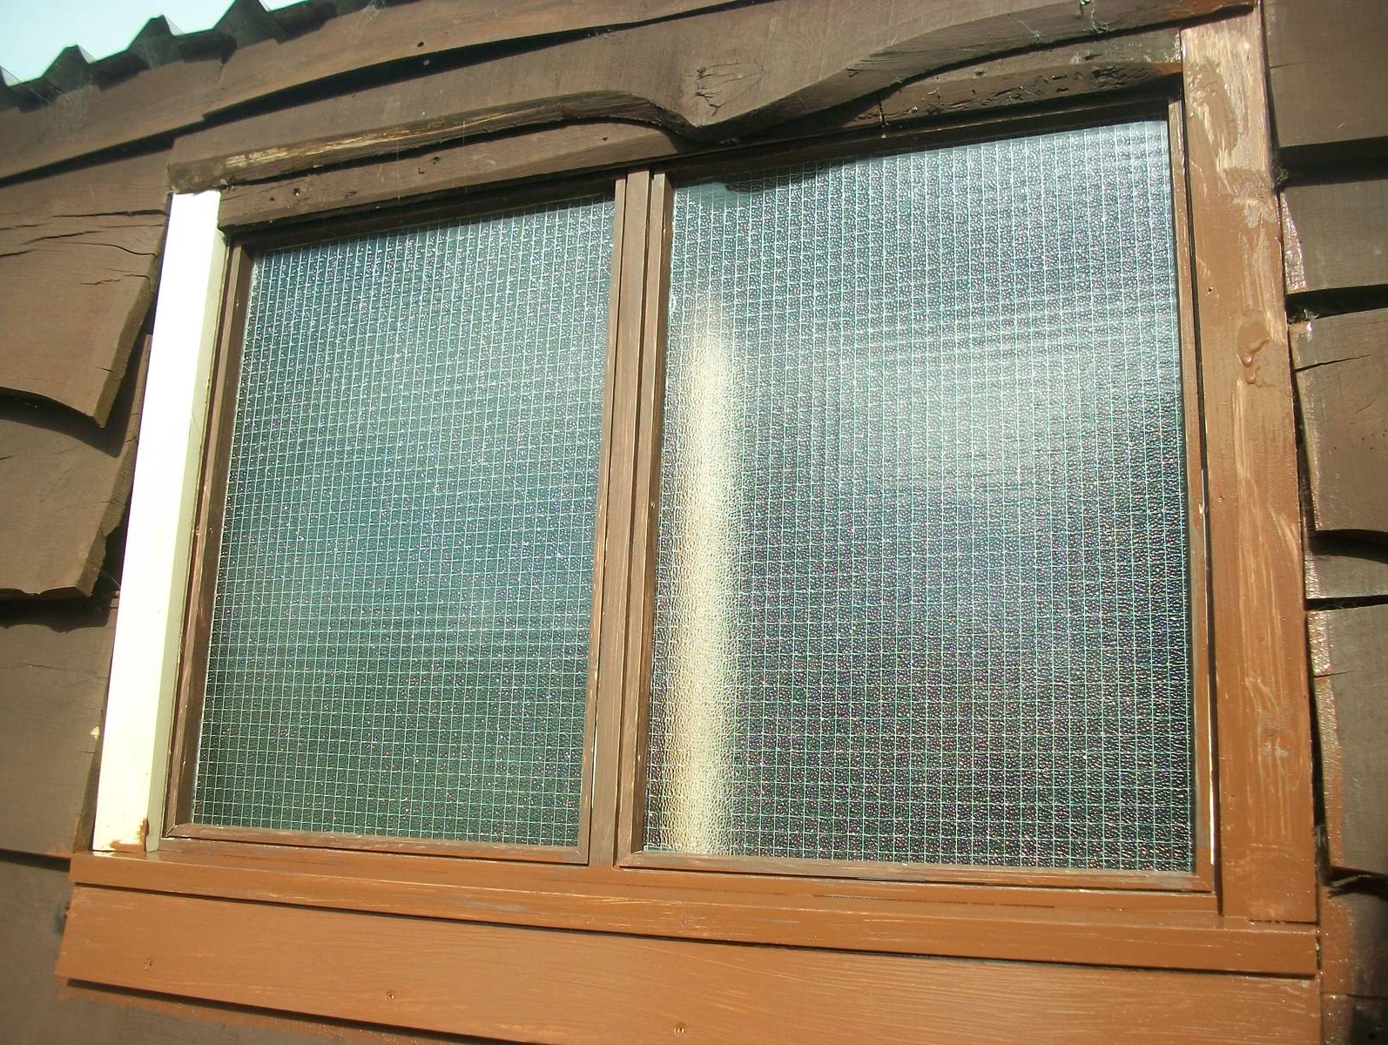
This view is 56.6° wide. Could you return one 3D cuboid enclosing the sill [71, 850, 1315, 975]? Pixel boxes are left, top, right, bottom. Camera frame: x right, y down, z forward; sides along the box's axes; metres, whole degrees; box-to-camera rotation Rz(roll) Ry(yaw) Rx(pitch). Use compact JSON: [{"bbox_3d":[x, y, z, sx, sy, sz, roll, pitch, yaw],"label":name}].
[{"bbox_3d":[-0.084,0.311,1.063,1.074,0.031,0.064,-3,-13,22],"label":"sill"}]

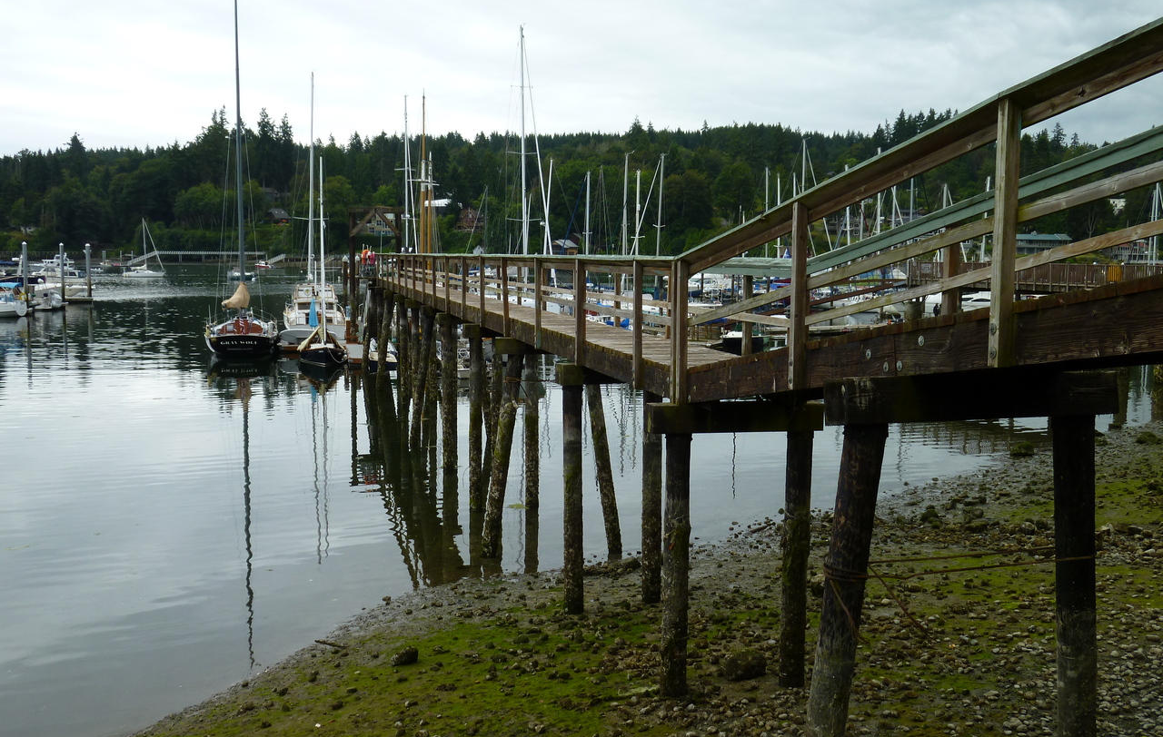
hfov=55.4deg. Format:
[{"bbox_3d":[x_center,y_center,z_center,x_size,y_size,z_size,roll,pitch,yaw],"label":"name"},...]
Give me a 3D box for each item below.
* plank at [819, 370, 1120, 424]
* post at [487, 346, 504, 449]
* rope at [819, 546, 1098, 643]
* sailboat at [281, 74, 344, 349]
[{"bbox_3d":[2.484,0.159,7.026,1.931,0.290,0.285,-2,6,-15],"label":"plank"},{"bbox_3d":[-2.178,0.830,28.506,0.255,3.651,0.255,-1,6,-14],"label":"post"},{"bbox_3d":[2.335,1.406,6.875,1.851,0.500,0.380,-1,6,-15],"label":"rope"},{"bbox_3d":[-17.756,-10.594,72.519,3.650,17.215,11.000,-1,6,-15],"label":"sailboat"}]

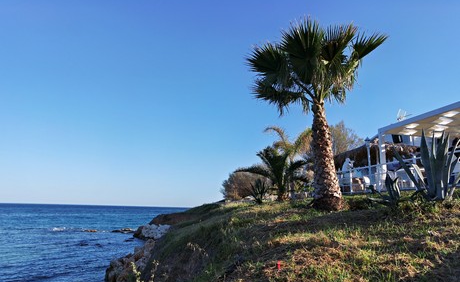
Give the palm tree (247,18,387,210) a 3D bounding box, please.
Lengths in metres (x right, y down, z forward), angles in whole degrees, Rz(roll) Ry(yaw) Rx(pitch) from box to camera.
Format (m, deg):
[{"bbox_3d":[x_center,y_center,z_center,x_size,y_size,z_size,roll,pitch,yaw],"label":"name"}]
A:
[{"bbox_3d":[2.441,-0.897,8.477,3.900,5.350,3.700,1,-12,0],"label":"palm tree"}]

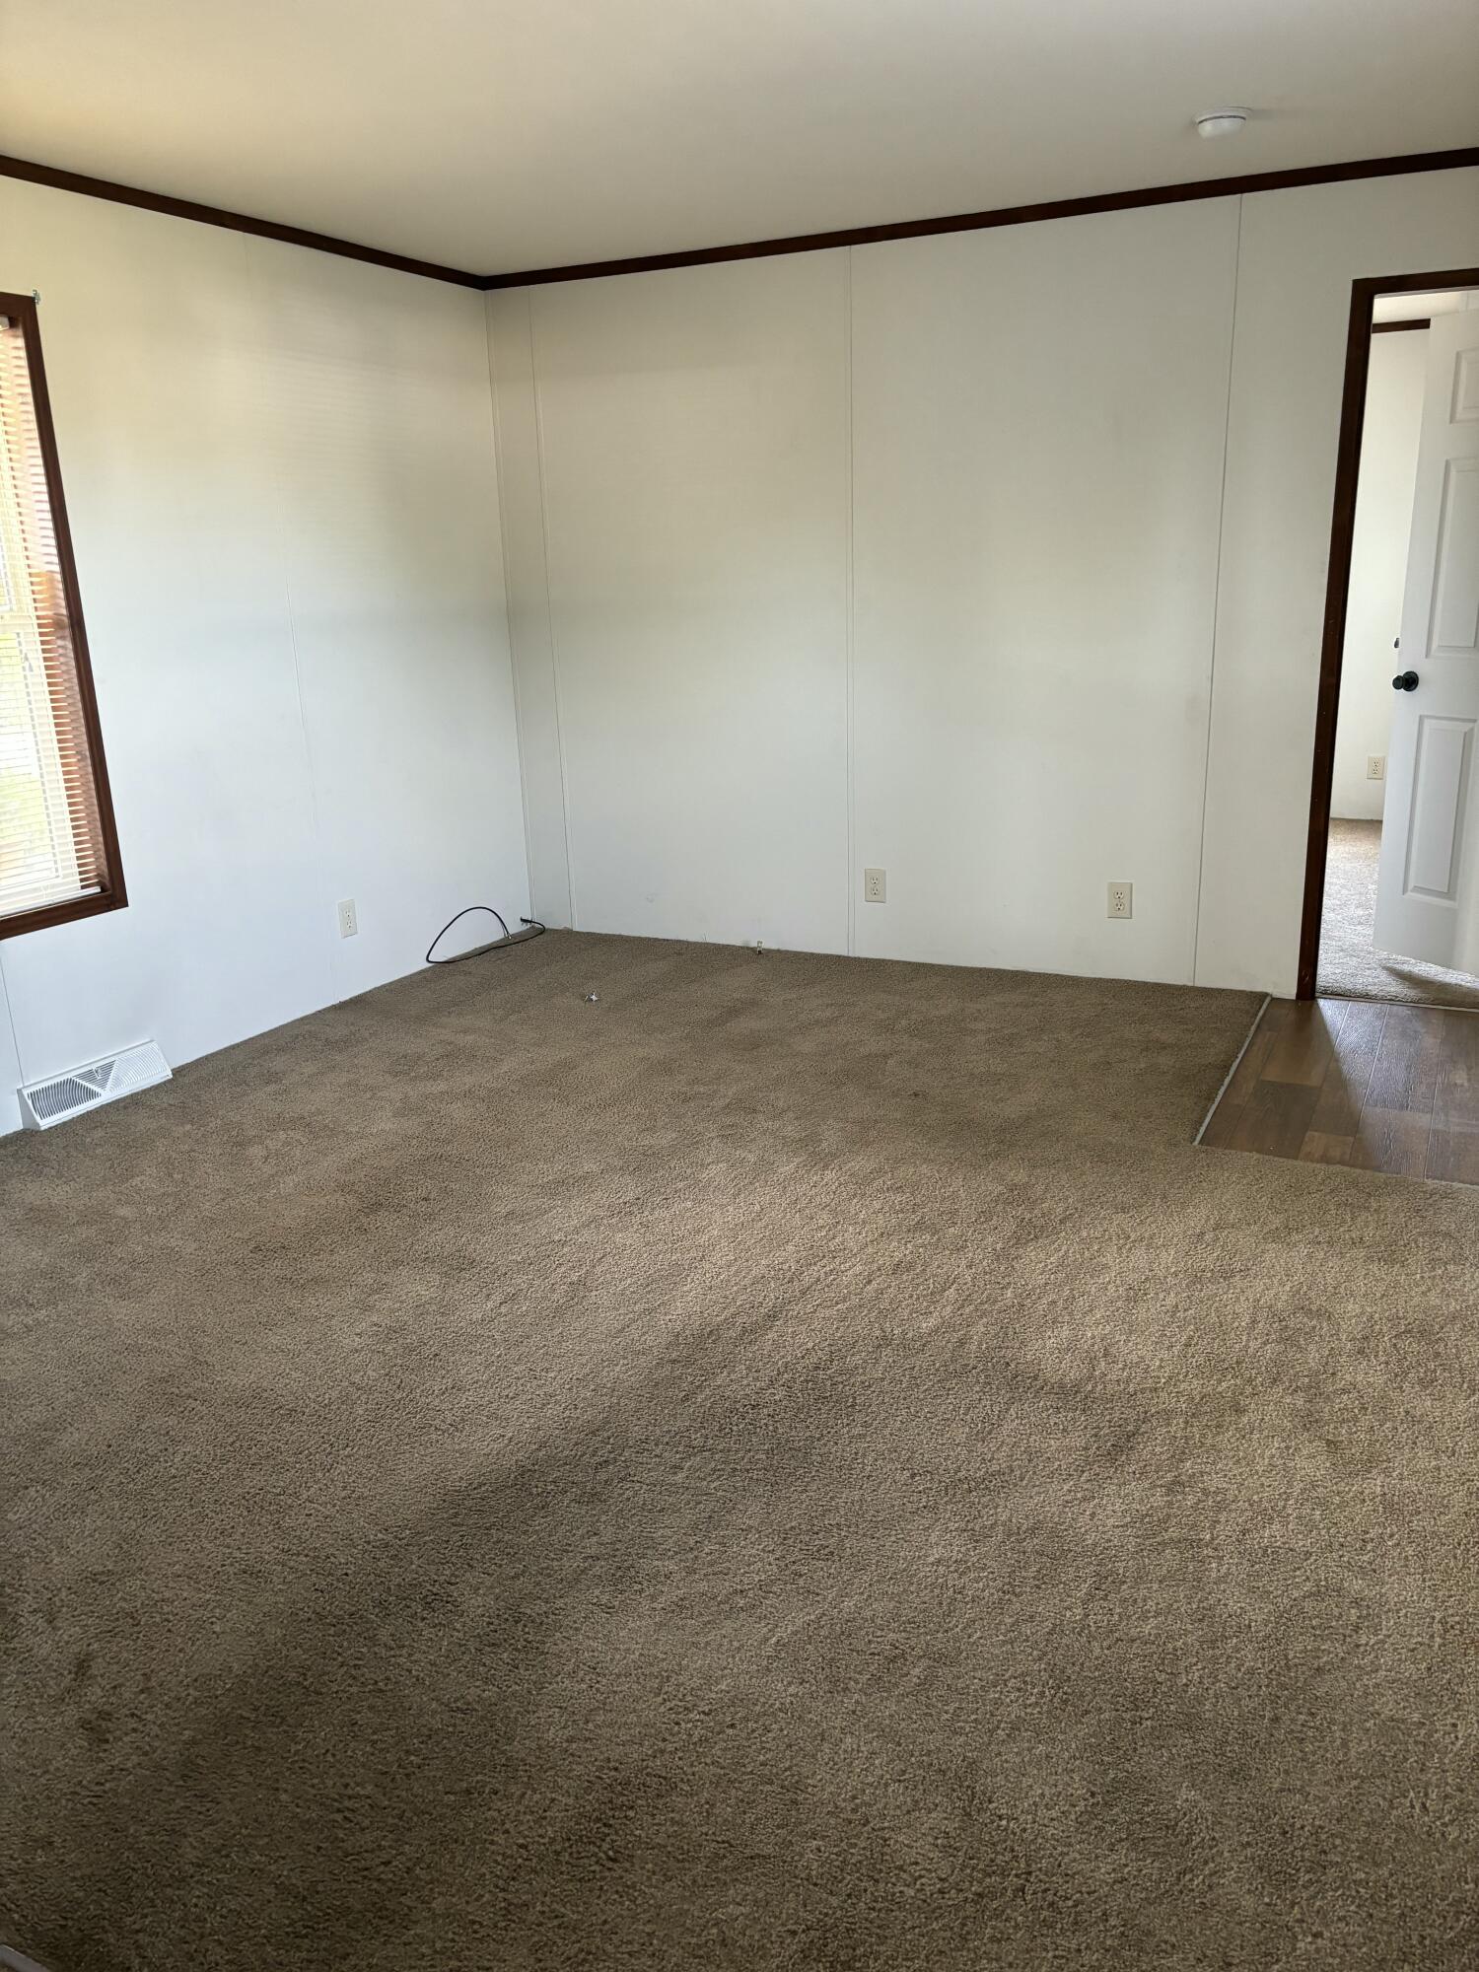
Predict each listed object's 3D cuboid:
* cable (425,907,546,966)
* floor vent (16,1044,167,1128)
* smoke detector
[{"bbox_3d":[-0.957,-0.222,5.693,0.120,0.160,0.670,6,18,26],"label":"cable"},{"bbox_3d":[-1.799,0.271,4.162,0.067,0.115,0.457,6,18,26],"label":"floor vent"},{"bbox_3d":[1.180,-2.102,3.618,0.138,0.042,0.138,6,18,26],"label":"smoke detector"}]

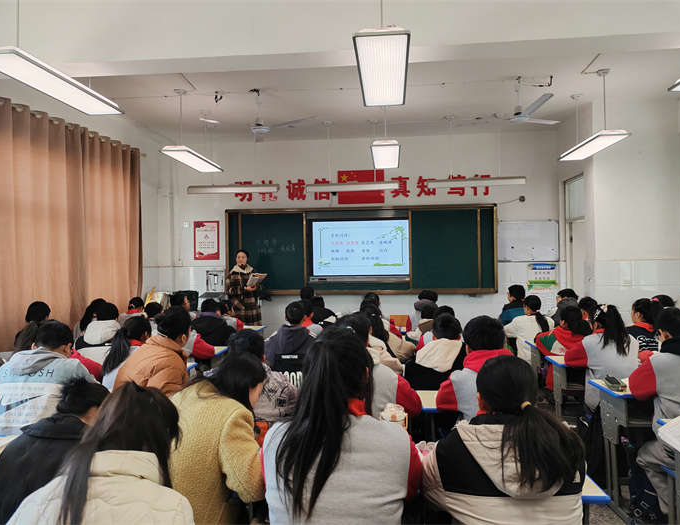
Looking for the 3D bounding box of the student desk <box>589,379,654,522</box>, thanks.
[{"bbox_3d":[1.840,1.087,3.165,0.600,0.720,0.410,-1,-1,5],"label":"student desk"}]

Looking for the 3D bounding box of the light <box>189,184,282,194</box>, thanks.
[{"bbox_3d":[-1.408,-0.972,7.253,1.250,0.085,0.120,-1,-1,5],"label":"light"}]

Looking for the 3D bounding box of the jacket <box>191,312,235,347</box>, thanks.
[{"bbox_3d":[-1.253,0.771,5.412,0.480,0.550,0.380,-1,-1,13],"label":"jacket"}]

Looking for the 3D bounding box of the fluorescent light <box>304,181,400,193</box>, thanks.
[{"bbox_3d":[0.168,-0.974,7.072,1.215,0.090,0.120,-1,-1,5],"label":"fluorescent light"}]

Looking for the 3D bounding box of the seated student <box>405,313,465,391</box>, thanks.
[{"bbox_3d":[0.619,0.892,3.500,0.460,1.152,0.600,-1,-1,5],"label":"seated student"}]

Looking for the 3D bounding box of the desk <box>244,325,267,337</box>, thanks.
[{"bbox_3d":[-1.237,1.156,6.822,0.600,0.680,0.400,-1,-1,5],"label":"desk"}]

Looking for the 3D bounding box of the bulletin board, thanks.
[{"bbox_3d":[2.730,-0.308,7.923,0.880,0.591,0.025,-1,-1,5],"label":"bulletin board"}]

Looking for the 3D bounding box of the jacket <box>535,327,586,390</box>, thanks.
[{"bbox_3d":[1.905,0.799,4.607,0.520,0.510,0.440,-1,-1,-3],"label":"jacket"}]

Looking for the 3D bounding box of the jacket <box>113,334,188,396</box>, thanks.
[{"bbox_3d":[-1.219,0.774,3.590,0.520,0.600,0.450,-1,-1,20],"label":"jacket"}]

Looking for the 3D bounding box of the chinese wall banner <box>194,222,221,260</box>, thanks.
[{"bbox_3d":[-2.037,-0.330,8.380,0.395,0.588,0.015,-1,-1,5],"label":"chinese wall banner"}]

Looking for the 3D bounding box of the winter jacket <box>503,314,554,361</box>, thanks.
[{"bbox_3d":[1.867,0.748,5.423,0.440,0.500,0.480,-1,-1,-3],"label":"winter jacket"}]

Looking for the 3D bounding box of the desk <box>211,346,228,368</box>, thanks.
[{"bbox_3d":[-1.312,1.125,4.904,0.600,0.680,0.400,-1,-1,5],"label":"desk"}]

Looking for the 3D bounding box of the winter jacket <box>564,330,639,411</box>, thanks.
[{"bbox_3d":[1.735,0.703,3.592,0.410,0.535,0.490,-1,-1,0],"label":"winter jacket"}]

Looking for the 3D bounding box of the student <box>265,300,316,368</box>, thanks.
[{"bbox_3d":[-0.346,0.902,4.442,0.460,1.181,0.600,-1,-1,5],"label":"student"}]

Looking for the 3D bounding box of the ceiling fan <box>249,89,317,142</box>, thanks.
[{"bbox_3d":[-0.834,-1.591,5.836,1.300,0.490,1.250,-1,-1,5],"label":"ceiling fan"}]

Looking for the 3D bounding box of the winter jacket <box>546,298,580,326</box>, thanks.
[{"bbox_3d":[2.573,0.689,6.216,0.430,0.580,0.470,0,-1,-13],"label":"winter jacket"}]

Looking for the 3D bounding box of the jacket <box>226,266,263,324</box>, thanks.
[{"bbox_3d":[-1.292,0.497,7.395,0.500,0.954,0.360,-1,-1,-5],"label":"jacket"}]

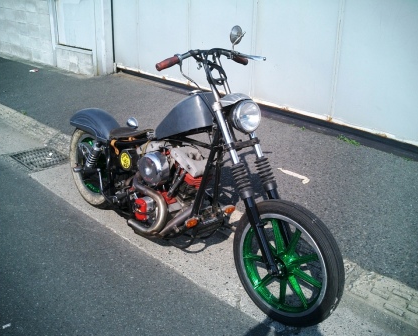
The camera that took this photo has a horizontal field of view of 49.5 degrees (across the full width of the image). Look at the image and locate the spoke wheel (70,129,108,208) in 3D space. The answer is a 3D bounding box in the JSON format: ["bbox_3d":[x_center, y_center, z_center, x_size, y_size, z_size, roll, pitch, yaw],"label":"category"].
[{"bbox_3d":[-0.789,-0.046,3.277,0.650,0.650,0.130,24,24,38],"label":"spoke wheel"}]

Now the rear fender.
[{"bbox_3d":[-0.749,-0.303,3.188,0.540,0.200,0.200,24,24,38],"label":"rear fender"}]

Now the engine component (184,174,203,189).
[{"bbox_3d":[-0.089,0.077,2.594,0.140,0.085,0.130,24,24,38],"label":"engine component"}]

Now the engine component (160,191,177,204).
[{"bbox_3d":[-0.244,0.178,2.732,0.120,0.080,0.110,24,24,38],"label":"engine component"}]

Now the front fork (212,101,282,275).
[{"bbox_3d":[0.249,0.076,2.334,0.270,0.920,0.130,-12,-9,-46],"label":"front fork"}]

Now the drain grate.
[{"bbox_3d":[-1.546,-0.091,4.120,0.380,0.040,0.420,-19,33,-41],"label":"drain grate"}]

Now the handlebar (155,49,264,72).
[{"bbox_3d":[0.031,-0.587,2.402,0.710,0.120,0.250,-19,29,-40],"label":"handlebar"}]

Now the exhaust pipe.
[{"bbox_3d":[-0.365,0.227,2.654,0.350,0.310,0.140,24,24,38],"label":"exhaust pipe"}]

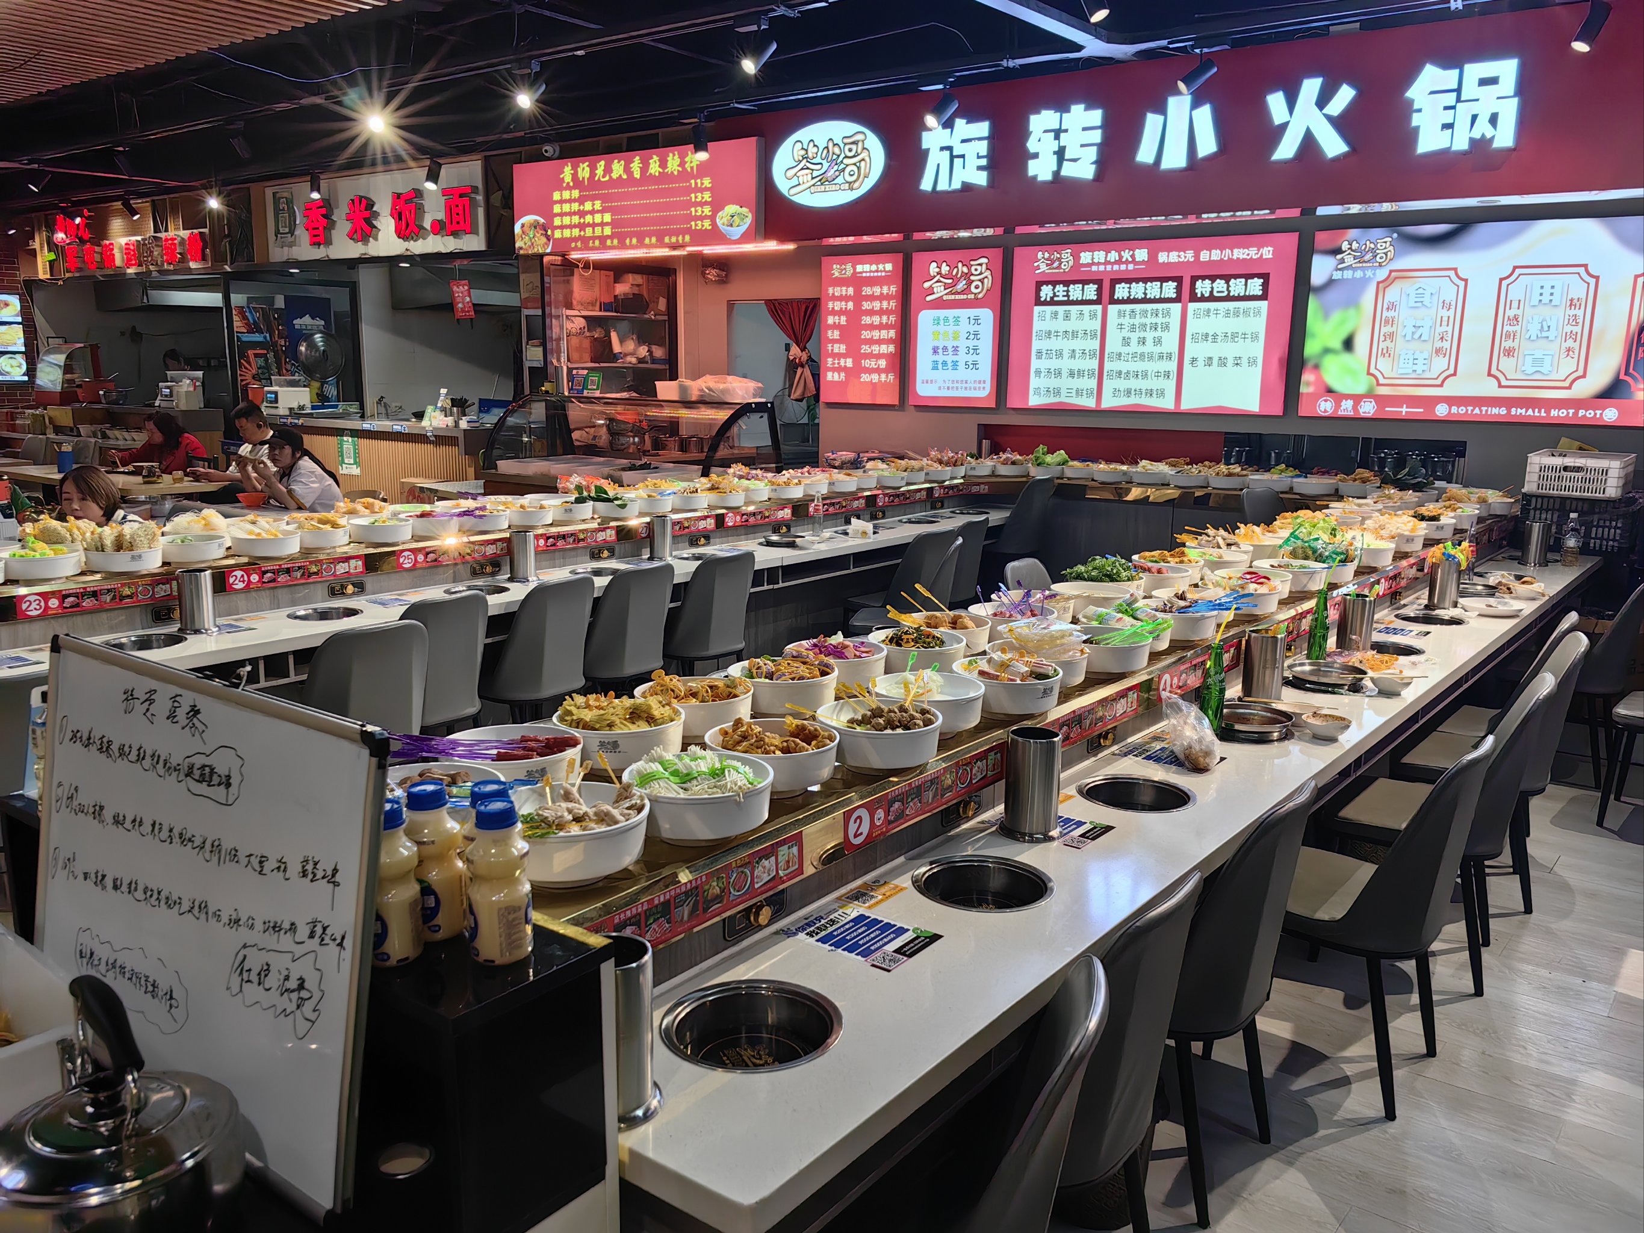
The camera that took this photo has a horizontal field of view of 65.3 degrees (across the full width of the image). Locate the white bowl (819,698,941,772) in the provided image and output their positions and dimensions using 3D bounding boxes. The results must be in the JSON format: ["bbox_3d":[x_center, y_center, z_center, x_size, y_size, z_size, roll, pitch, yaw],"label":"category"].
[{"bbox_3d":[0.103,0.221,2.302,0.226,0.086,0.226,1,11,0],"label":"white bowl"}]

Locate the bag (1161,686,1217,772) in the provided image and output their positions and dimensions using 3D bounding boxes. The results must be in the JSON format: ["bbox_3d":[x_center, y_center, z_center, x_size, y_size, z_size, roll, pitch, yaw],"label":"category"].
[{"bbox_3d":[0.824,0.241,2.876,0.140,0.155,0.110,9,14,37],"label":"bag"}]

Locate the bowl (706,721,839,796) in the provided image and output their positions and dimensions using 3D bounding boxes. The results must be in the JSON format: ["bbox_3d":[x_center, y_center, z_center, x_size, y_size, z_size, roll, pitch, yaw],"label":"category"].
[{"bbox_3d":[-0.083,0.233,2.152,0.227,0.070,0.227,1,11,0],"label":"bowl"}]

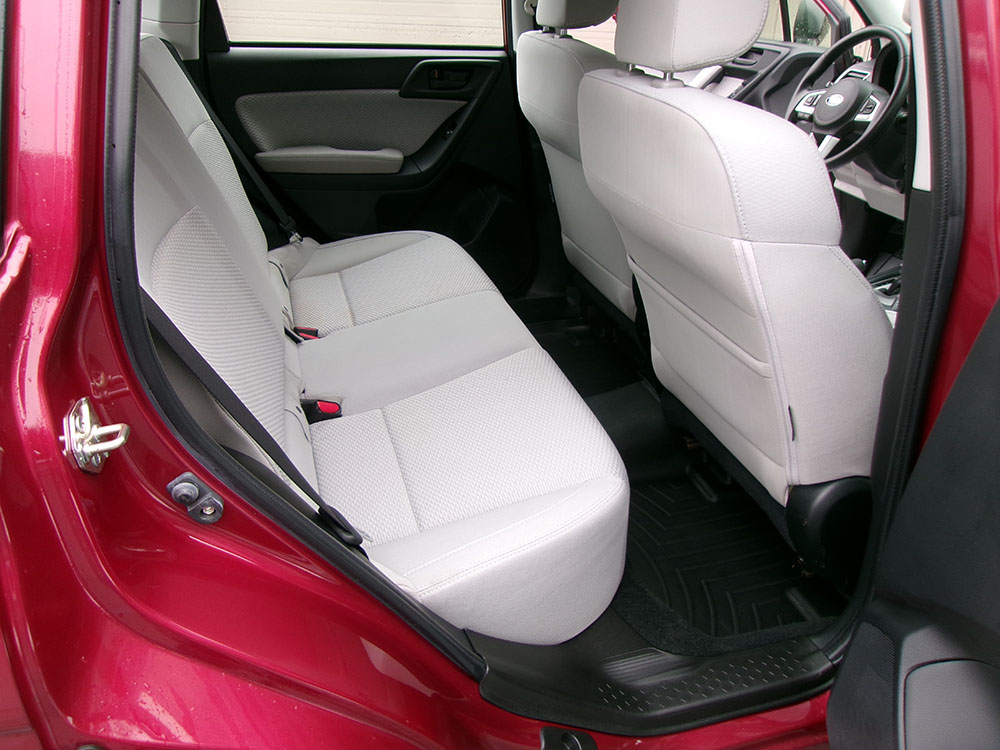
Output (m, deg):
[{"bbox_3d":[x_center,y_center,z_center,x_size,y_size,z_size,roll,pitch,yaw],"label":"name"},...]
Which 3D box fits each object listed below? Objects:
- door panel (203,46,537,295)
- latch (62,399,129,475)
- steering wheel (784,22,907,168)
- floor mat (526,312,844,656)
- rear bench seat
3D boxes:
[{"bbox_3d":[-0.308,-0.512,2.102,0.861,0.683,0.129,-6,29,-16],"label":"door panel"},{"bbox_3d":[-0.345,0.052,0.665,0.051,0.061,0.044,-1,28,-7],"label":"latch"},{"bbox_3d":[0.890,-0.703,2.007,0.099,0.377,0.377,15,21,-25],"label":"steering wheel"},{"bbox_3d":[0.240,0.109,1.784,0.475,0.109,1.307,-6,29,-16],"label":"floor mat"},{"bbox_3d":[-0.318,-0.193,1.442,0.812,0.772,1.287,-6,29,-16],"label":"rear bench seat"}]

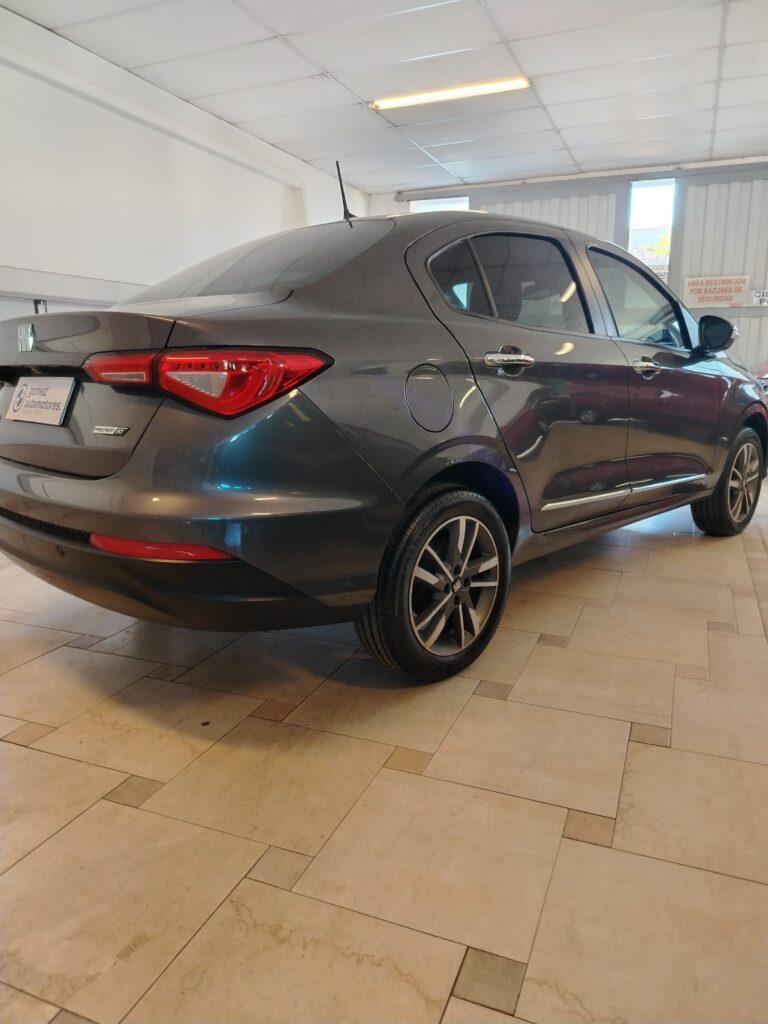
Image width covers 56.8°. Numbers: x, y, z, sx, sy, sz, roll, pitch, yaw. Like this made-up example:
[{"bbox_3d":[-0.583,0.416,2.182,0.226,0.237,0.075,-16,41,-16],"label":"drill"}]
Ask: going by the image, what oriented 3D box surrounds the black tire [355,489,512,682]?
[{"bbox_3d":[0.163,0.212,2.248,0.195,0.620,0.620,11,17,44],"label":"black tire"}]

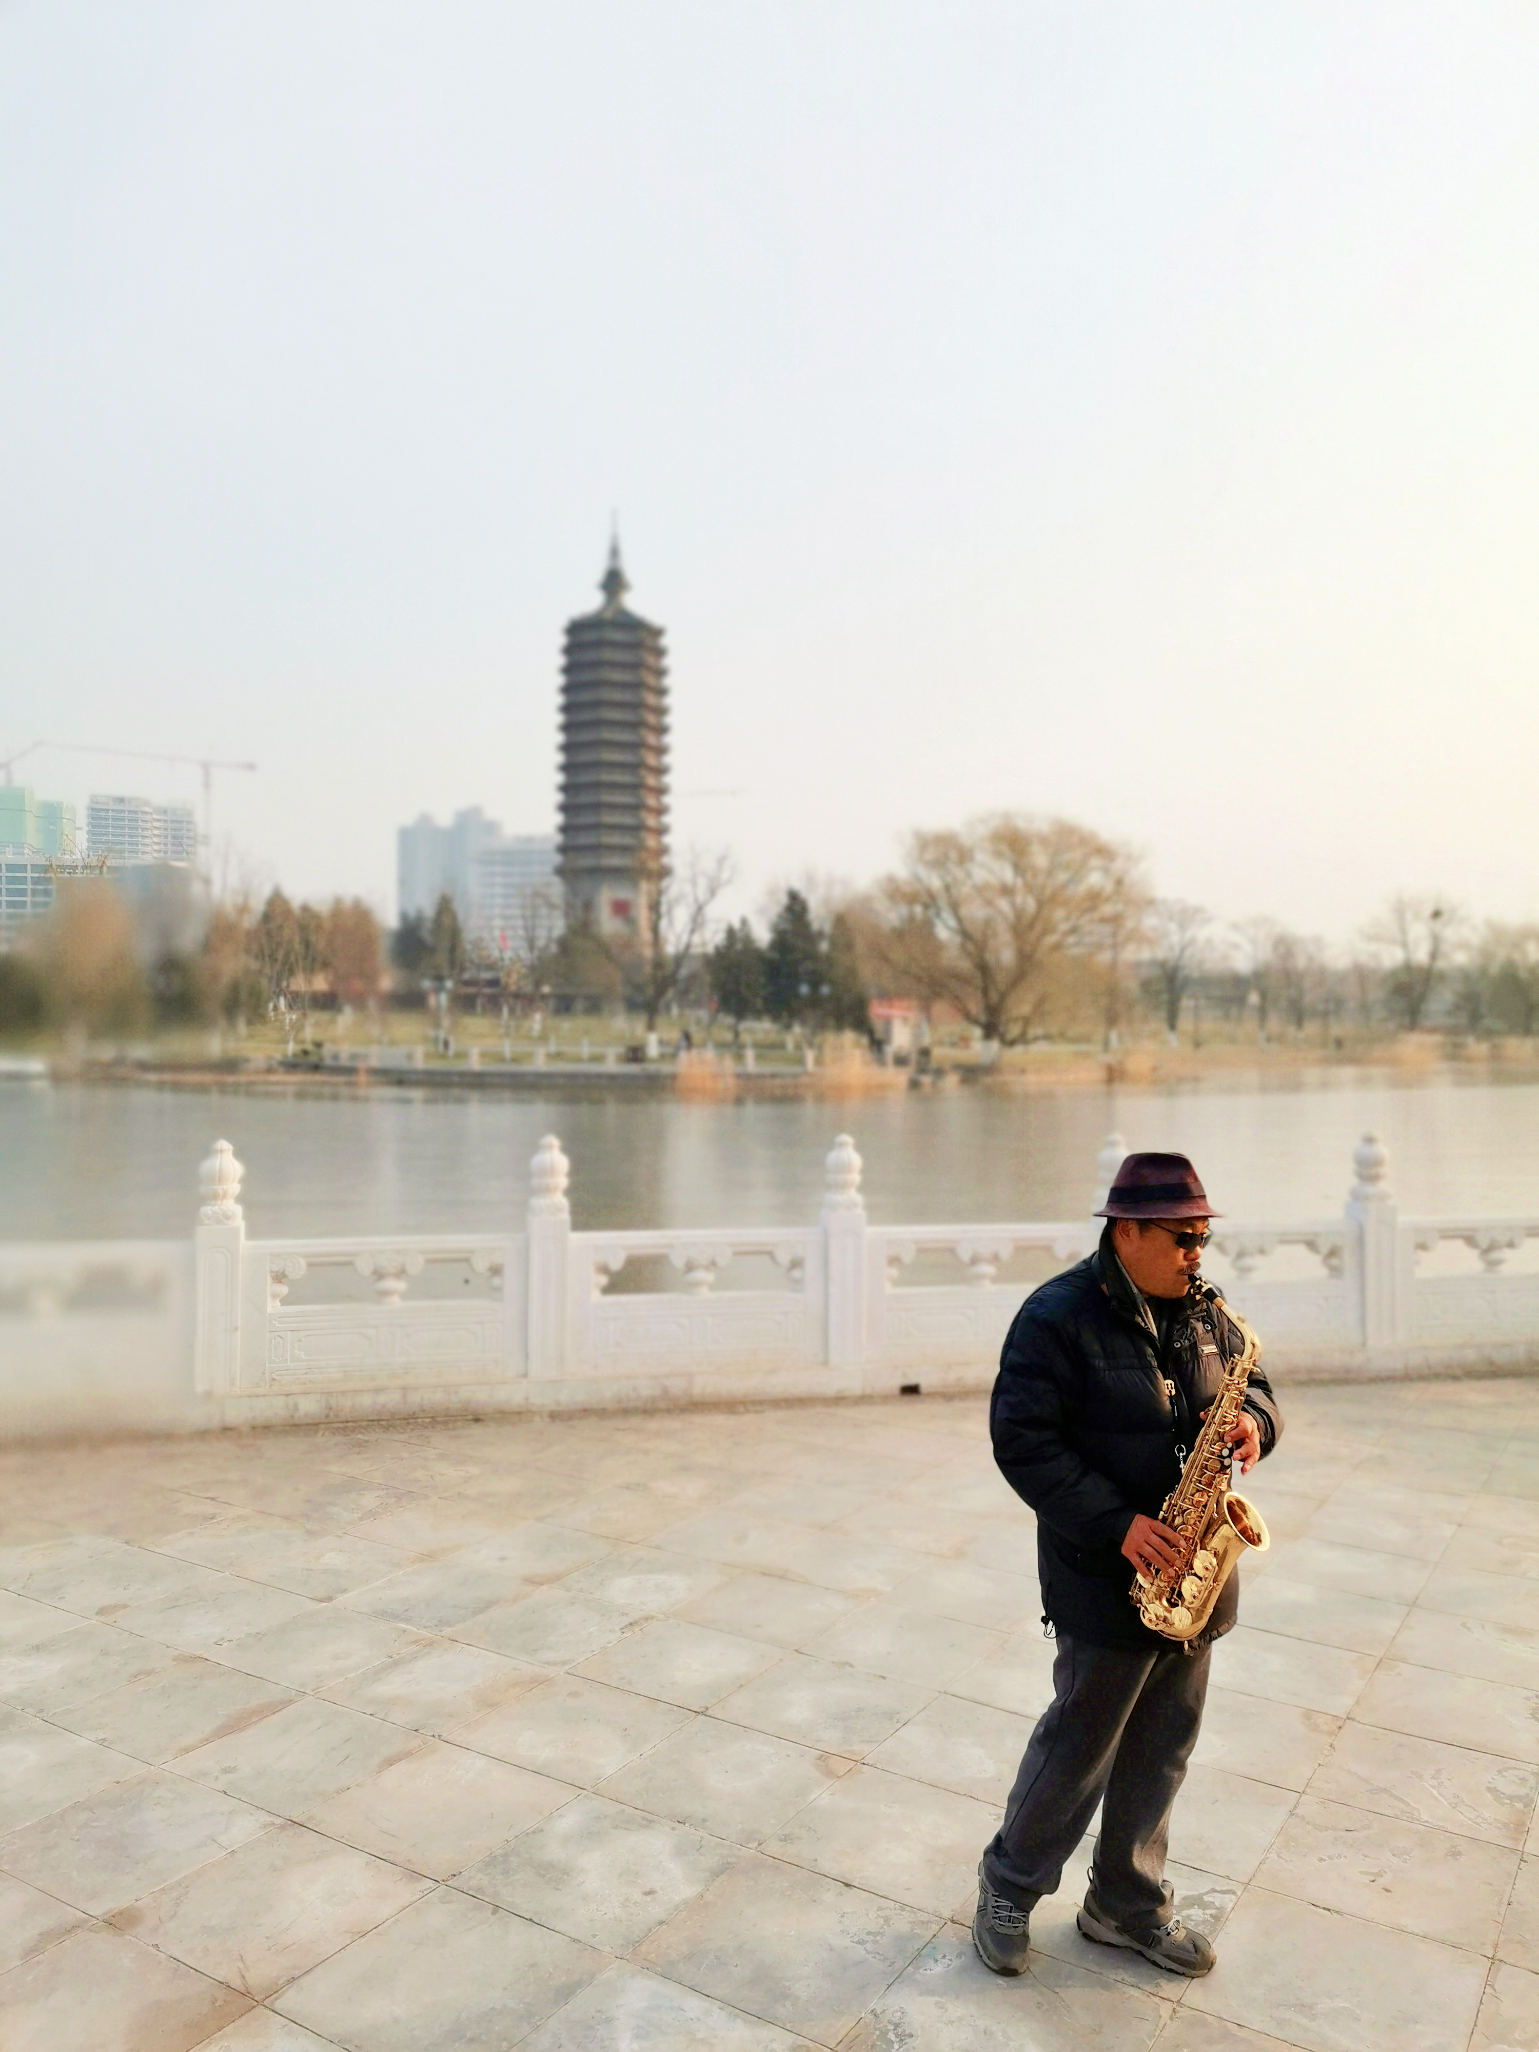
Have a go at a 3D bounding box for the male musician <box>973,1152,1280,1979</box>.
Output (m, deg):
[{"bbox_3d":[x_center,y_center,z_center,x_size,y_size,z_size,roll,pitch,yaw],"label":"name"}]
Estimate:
[{"bbox_3d":[0.749,1.112,3.220,0.600,1.691,0.520,0,0,-38],"label":"male musician"}]

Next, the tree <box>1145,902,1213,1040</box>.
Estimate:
[{"bbox_3d":[31.891,-4.119,120.000,5.300,11.358,5.300,0,0,0],"label":"tree"}]

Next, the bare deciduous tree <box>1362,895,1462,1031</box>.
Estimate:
[{"bbox_3d":[54.155,-5.071,130.000,8.400,11.899,8.000,0,0,0],"label":"bare deciduous tree"}]

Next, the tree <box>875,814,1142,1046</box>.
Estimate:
[{"bbox_3d":[12.399,-4.618,80.000,13.700,12.815,12.500,0,0,0],"label":"tree"}]

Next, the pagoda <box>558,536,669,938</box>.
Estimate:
[{"bbox_3d":[-18.052,-31.382,178.000,12.800,55.544,12.800,0,0,-14],"label":"pagoda"}]

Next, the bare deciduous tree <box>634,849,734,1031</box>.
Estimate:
[{"bbox_3d":[-4.965,-4.160,86.000,5.800,11.450,5.500,0,0,0],"label":"bare deciduous tree"}]

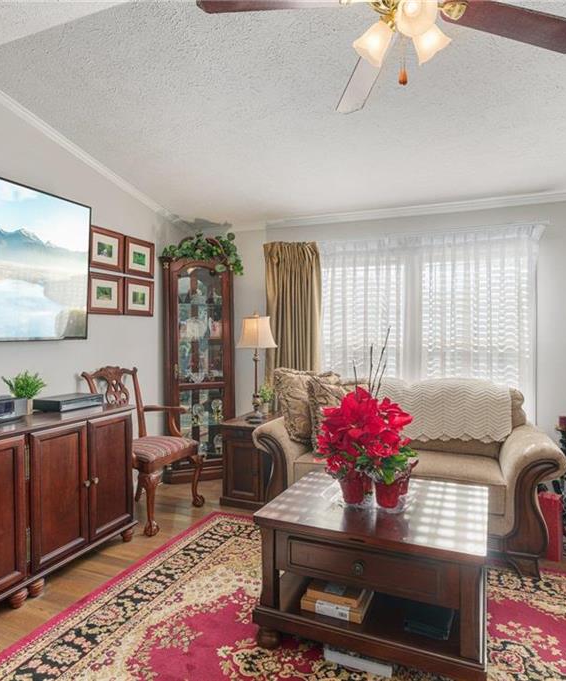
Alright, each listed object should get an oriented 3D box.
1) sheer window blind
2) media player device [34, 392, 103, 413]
[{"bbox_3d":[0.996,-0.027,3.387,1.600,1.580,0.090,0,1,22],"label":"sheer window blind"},{"bbox_3d":[-1.253,0.360,2.667,0.210,0.060,0.310,0,1,24],"label":"media player device"}]

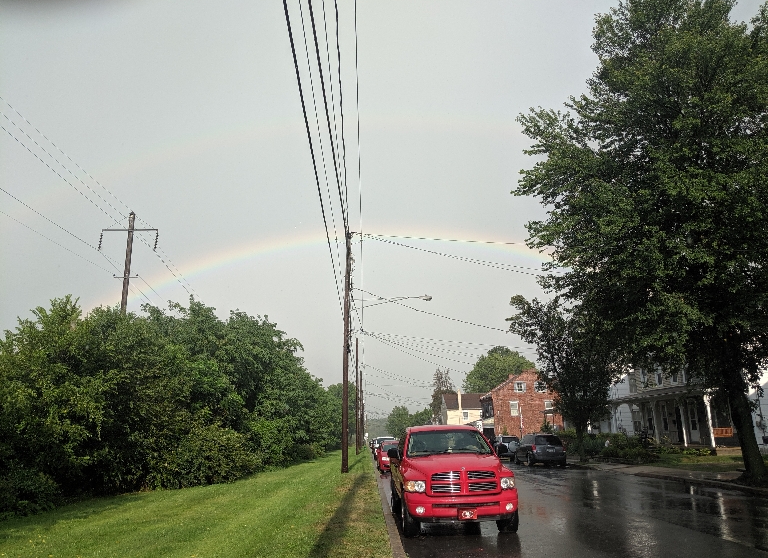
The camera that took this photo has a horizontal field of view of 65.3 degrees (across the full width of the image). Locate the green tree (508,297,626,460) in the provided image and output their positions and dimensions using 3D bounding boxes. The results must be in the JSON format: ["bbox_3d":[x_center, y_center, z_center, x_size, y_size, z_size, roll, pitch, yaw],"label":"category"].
[{"bbox_3d":[11.272,6.393,38.470,7.400,10.200,7.400,0,-15,-2],"label":"green tree"}]

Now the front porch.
[{"bbox_3d":[15.852,7.551,32.590,2.300,3.200,11.600,0,-15,-2],"label":"front porch"}]

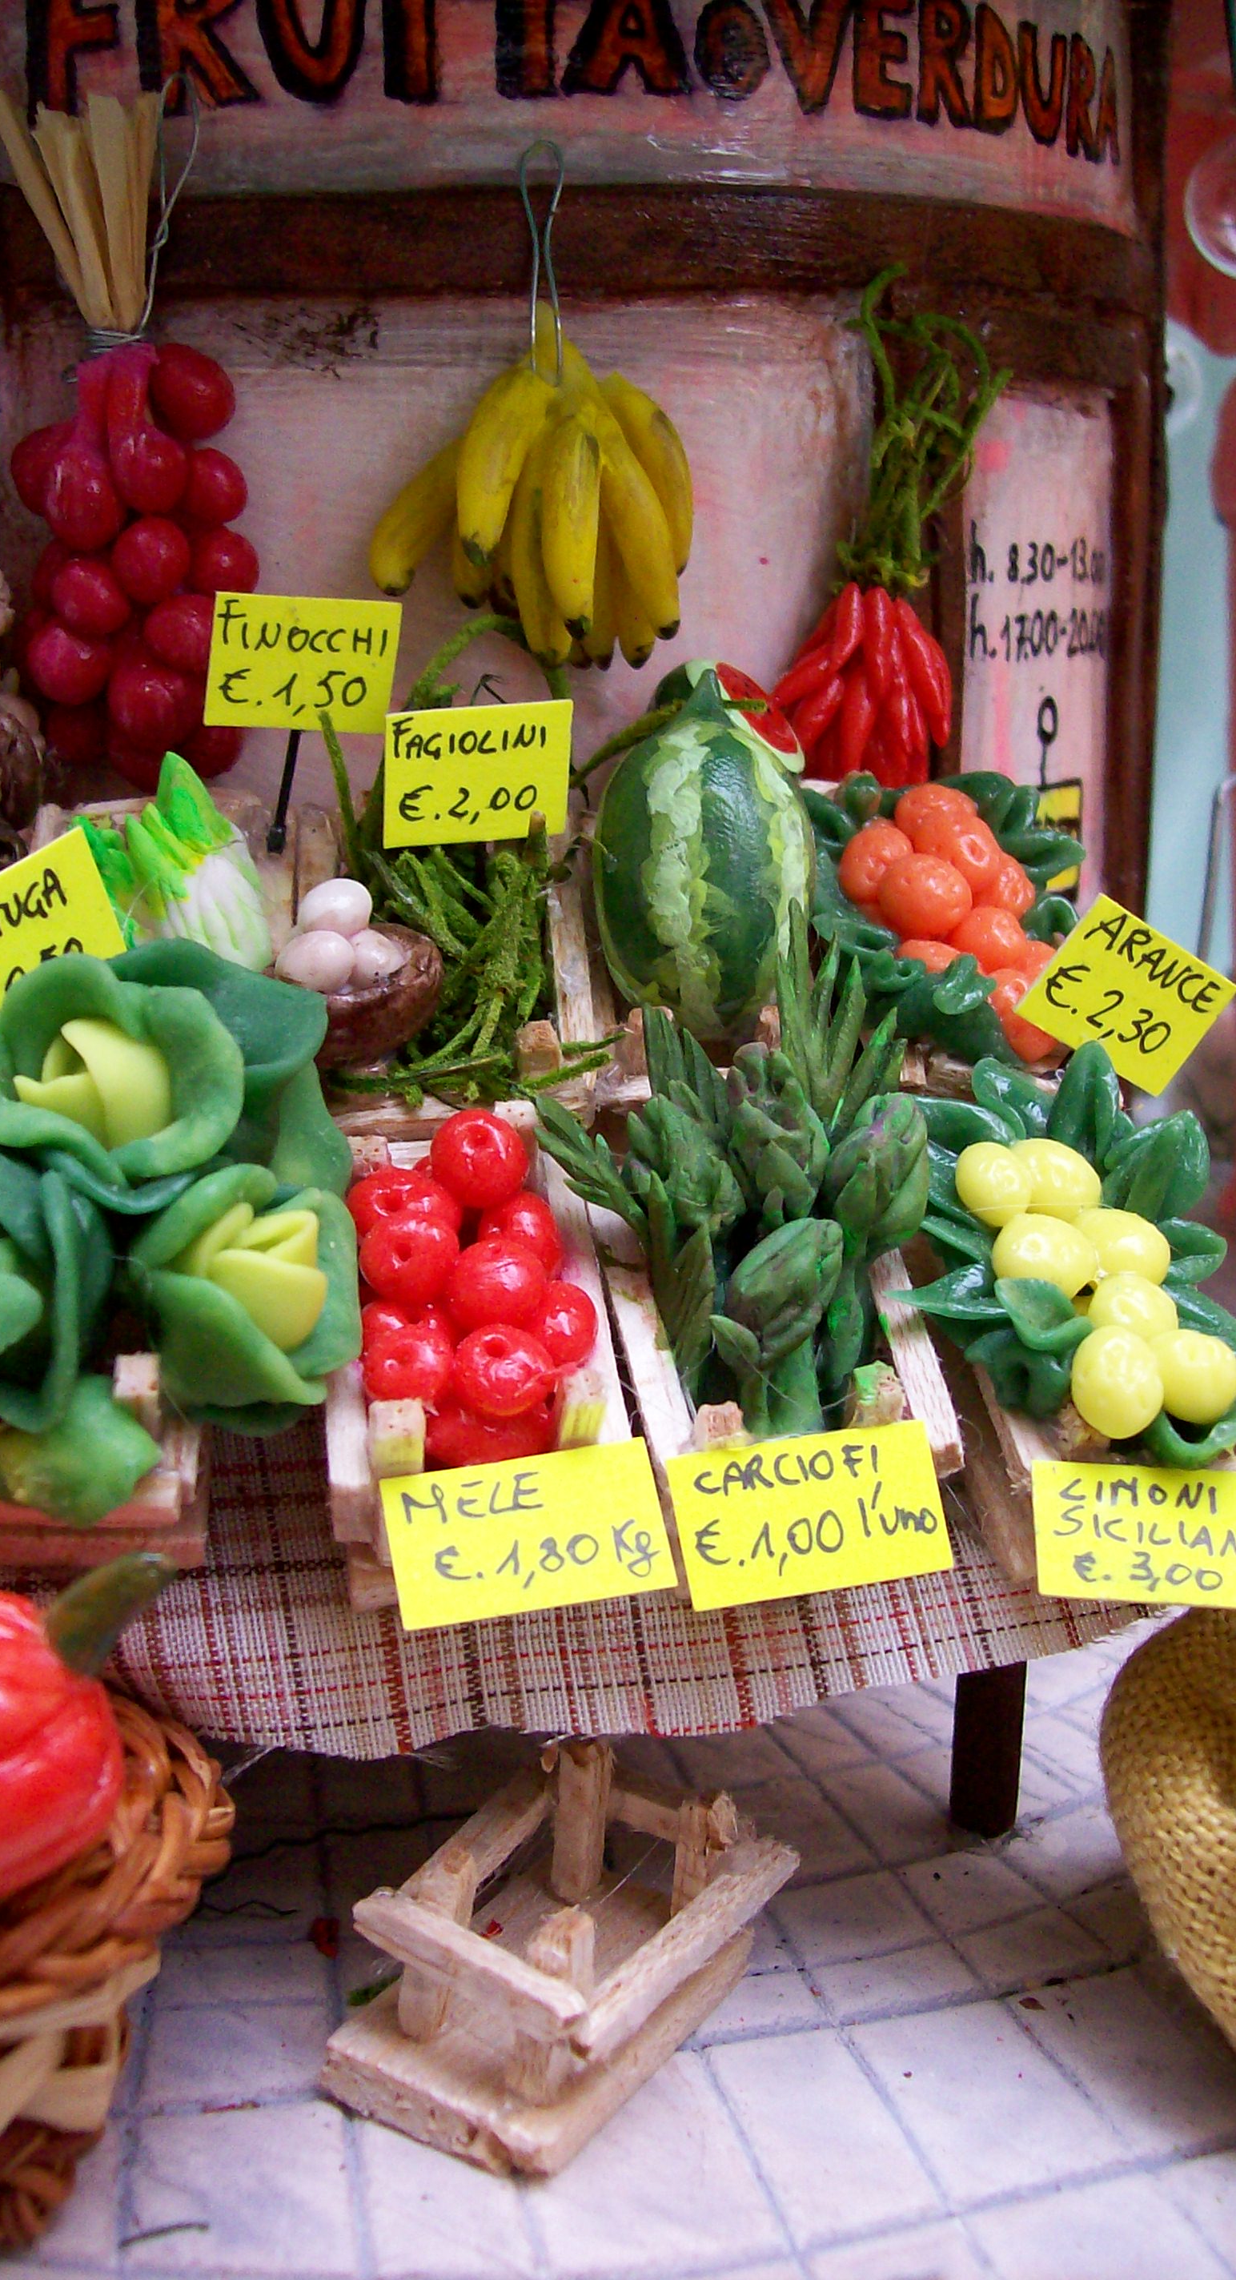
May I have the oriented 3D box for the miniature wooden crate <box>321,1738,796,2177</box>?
[{"bbox_3d":[-0.005,0.077,0.230,0.025,0.022,0.036,20,27,32],"label":"miniature wooden crate"}]

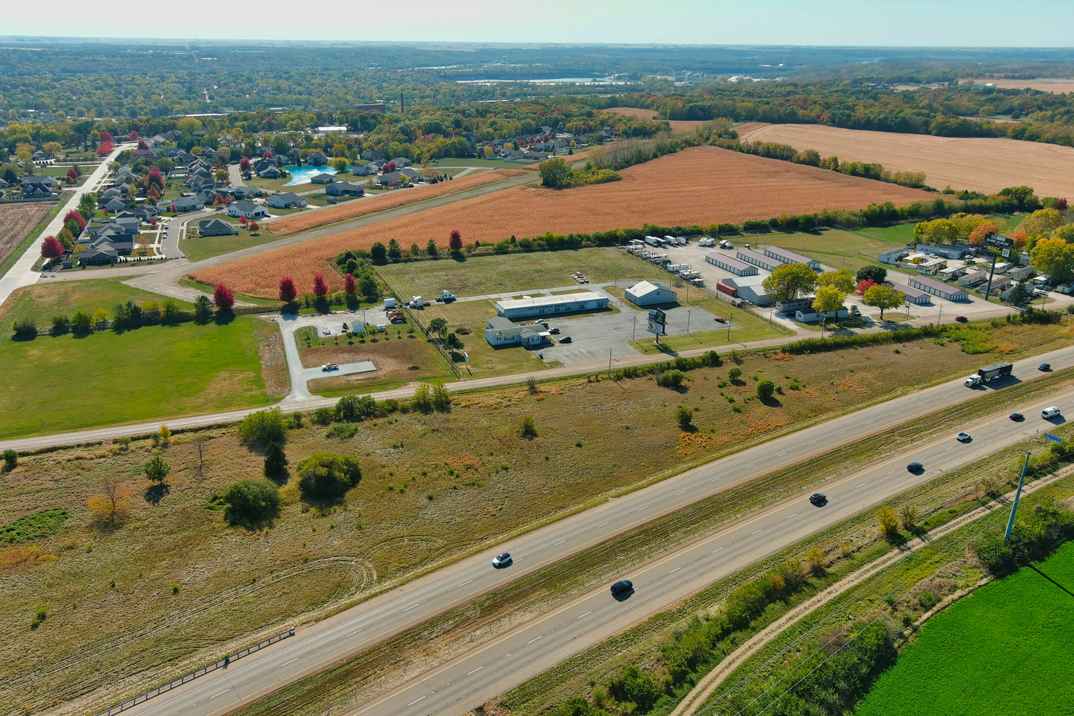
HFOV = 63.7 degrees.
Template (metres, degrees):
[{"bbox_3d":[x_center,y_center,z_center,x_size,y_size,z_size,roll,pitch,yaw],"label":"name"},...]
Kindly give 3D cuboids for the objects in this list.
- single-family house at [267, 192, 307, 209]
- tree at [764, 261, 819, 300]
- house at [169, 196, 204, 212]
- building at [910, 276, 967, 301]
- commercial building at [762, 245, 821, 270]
[{"bbox_3d":[-155.805,-98.668,543.316,17.934,6.300,17.869,17,26,37],"label":"single-family house"},{"bbox_3d":[102.820,-30.210,352.290,21.700,16.640,21.700,7,21,16],"label":"tree"},{"bbox_3d":[-213.845,-94.220,530.108,18.600,5.900,13.300,-10,23,-26],"label":"house"},{"bbox_3d":[173.075,-30.340,372.199,8.716,4.021,25.126,-5,21,-15],"label":"building"},{"bbox_3d":[124.241,-48.858,420.581,8.325,4.100,30.890,-8,22,-22],"label":"commercial building"}]

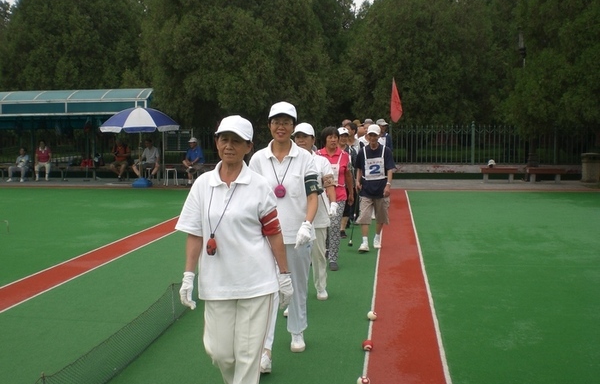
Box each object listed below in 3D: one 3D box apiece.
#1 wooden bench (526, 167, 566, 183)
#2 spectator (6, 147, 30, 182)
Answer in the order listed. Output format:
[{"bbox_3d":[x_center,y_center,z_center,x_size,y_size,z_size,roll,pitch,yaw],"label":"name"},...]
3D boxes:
[{"bbox_3d":[7.156,-0.480,19.100,1.030,0.440,0.400,1,5,8],"label":"wooden bench"},{"bbox_3d":[-8.334,-0.834,19.500,0.520,1.040,0.720,2,6,19],"label":"spectator"}]

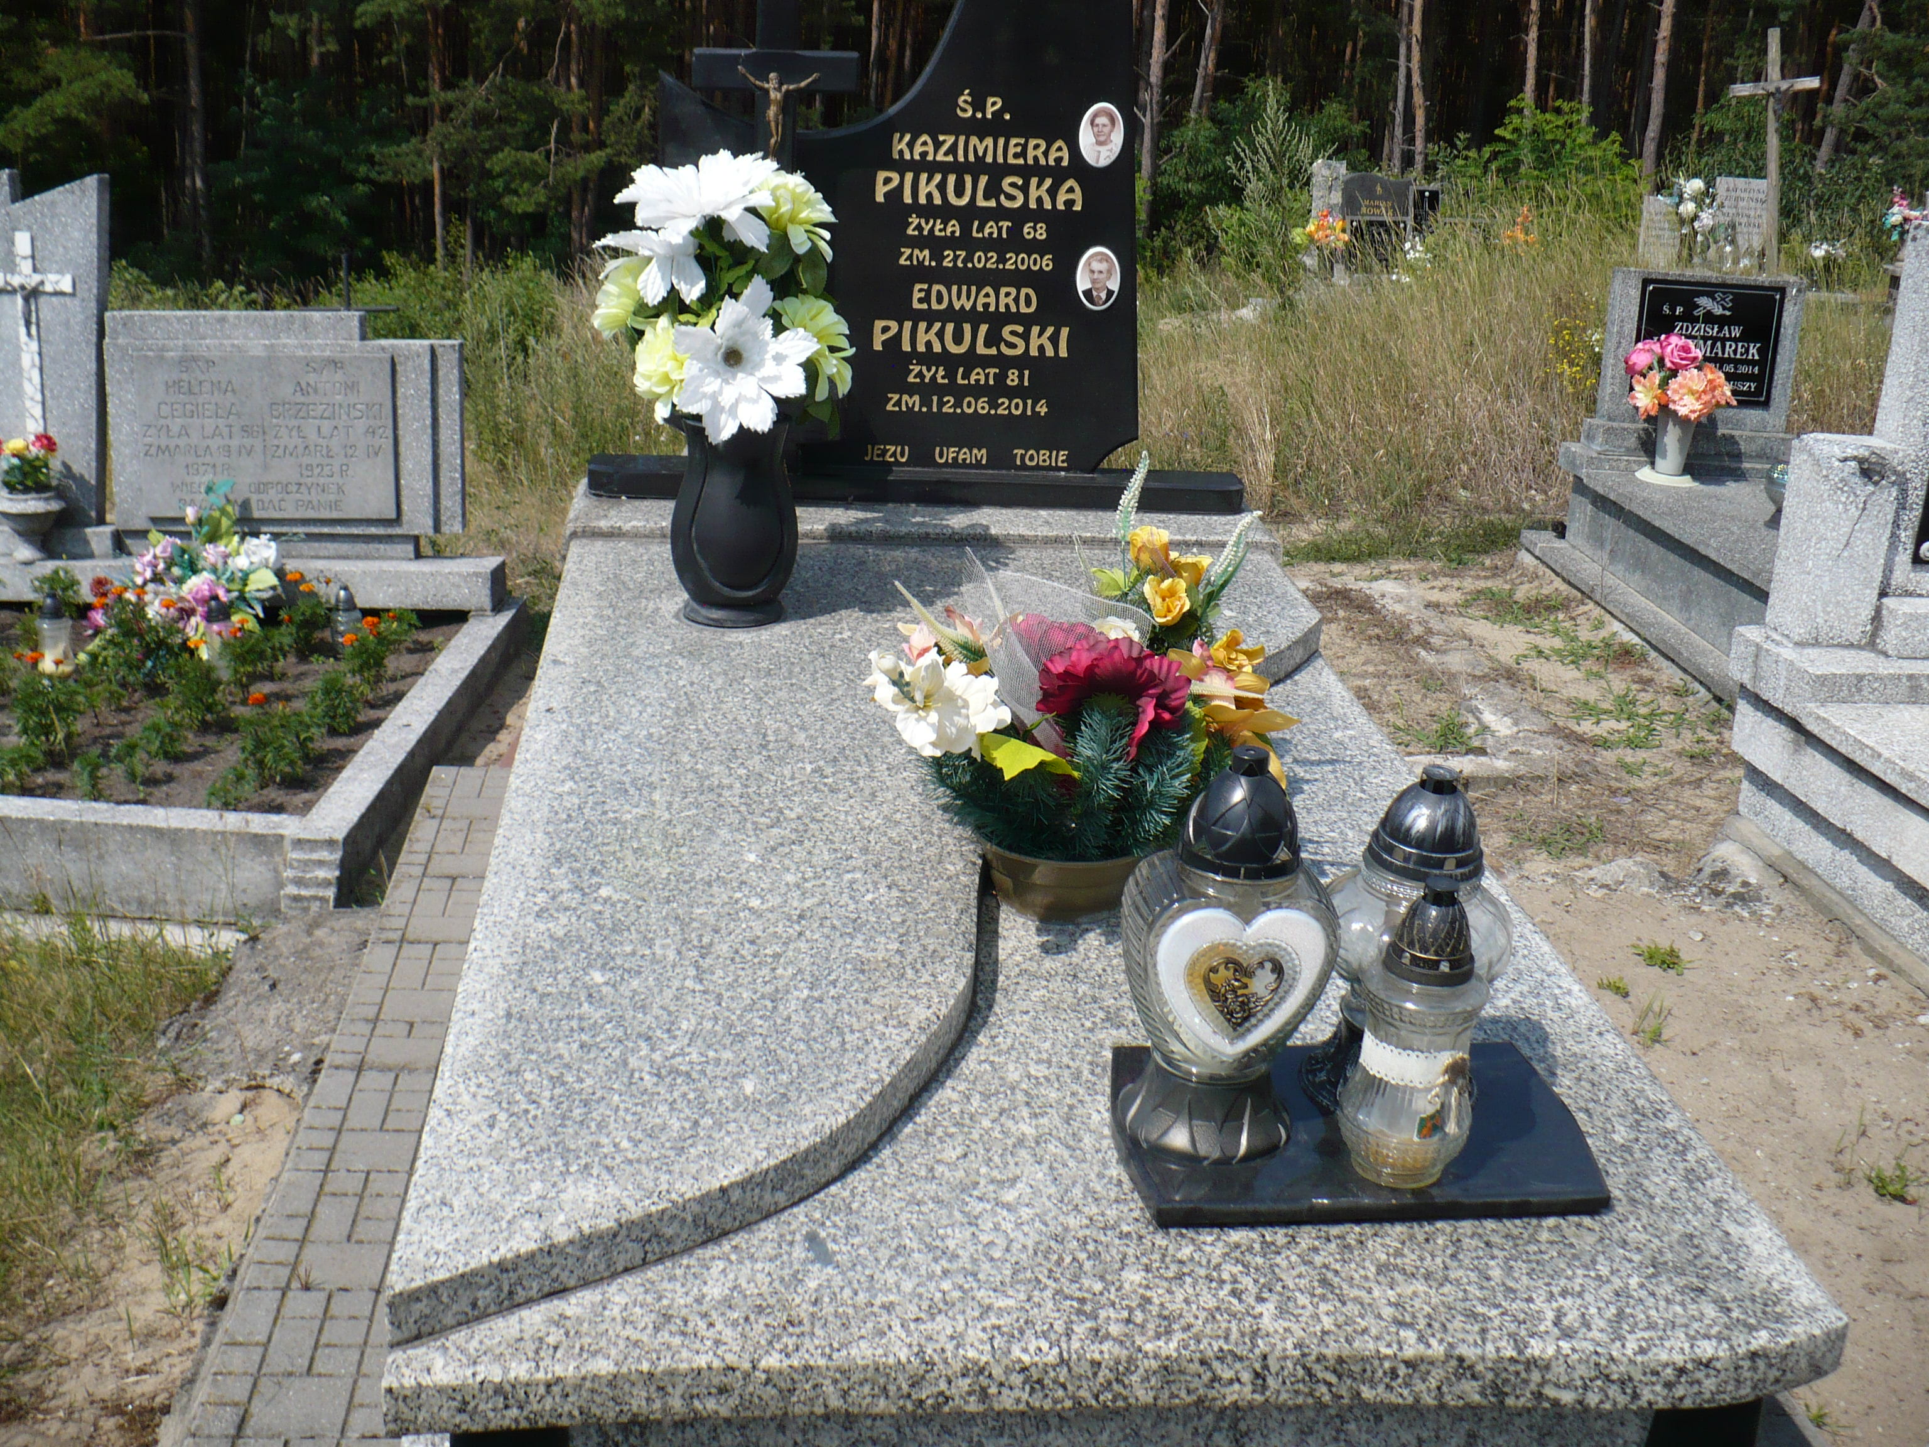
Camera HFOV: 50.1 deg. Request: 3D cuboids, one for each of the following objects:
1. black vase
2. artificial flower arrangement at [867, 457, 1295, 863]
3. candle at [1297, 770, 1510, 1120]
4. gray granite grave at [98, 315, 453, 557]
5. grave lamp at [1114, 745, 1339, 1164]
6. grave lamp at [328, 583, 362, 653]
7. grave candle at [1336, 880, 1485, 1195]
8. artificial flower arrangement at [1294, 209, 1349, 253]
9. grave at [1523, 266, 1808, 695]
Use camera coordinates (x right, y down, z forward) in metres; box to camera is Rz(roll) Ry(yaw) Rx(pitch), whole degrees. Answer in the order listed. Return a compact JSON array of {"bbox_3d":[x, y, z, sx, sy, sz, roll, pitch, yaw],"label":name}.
[{"bbox_3d":[-0.322,-0.291,2.915,0.182,0.277,0.182,1,21,-7],"label":"black vase"},{"bbox_3d":[0.128,-0.061,2.154,0.459,0.423,0.392,1,21,-7],"label":"artificial flower arrangement"},{"bbox_3d":[0.397,0.182,1.823,0.157,0.302,0.157,1,21,-7],"label":"candle"},{"bbox_3d":[-1.364,-0.601,4.203,0.680,0.492,0.150,1,21,-7],"label":"gray granite grave"},{"bbox_3d":[0.221,0.184,1.725,0.161,0.348,0.139,1,21,-7],"label":"grave lamp"},{"bbox_3d":[-1.268,-0.220,4.216,0.075,0.140,0.075,1,21,-7],"label":"grave lamp"},{"bbox_3d":[0.377,0.250,1.699,0.111,0.262,0.111,1,21,-7],"label":"grave candle"},{"bbox_3d":[1.831,-2.521,10.549,0.290,0.225,0.250,1,21,-7],"label":"artificial flower arrangement"},{"bbox_3d":[2.086,-0.546,4.857,0.906,0.763,1.768,1,21,-7],"label":"grave"}]

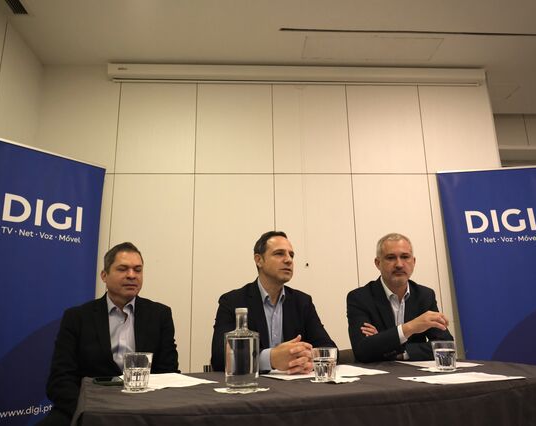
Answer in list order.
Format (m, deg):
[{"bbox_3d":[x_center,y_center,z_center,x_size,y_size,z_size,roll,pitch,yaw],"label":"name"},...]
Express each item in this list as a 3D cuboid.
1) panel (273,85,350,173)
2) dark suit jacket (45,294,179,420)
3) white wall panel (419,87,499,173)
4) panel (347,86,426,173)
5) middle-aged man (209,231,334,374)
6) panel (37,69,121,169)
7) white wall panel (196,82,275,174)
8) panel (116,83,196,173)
[{"bbox_3d":[0.379,-0.799,3.781,0.667,0.958,0.035,0,-14,-3],"label":"panel"},{"bbox_3d":[-0.640,0.620,1.745,0.570,0.570,0.380,4,-14,-20],"label":"dark suit jacket"},{"bbox_3d":[1.711,-0.805,3.848,0.667,0.958,0.035,0,-14,-3],"label":"white wall panel"},{"bbox_3d":[1.045,-0.802,3.815,0.667,0.958,0.035,0,-14,-3],"label":"panel"},{"bbox_3d":[0.036,0.702,1.748,0.570,1.320,0.720,3,-14,-17],"label":"middle-aged man"},{"bbox_3d":[-1.635,-0.814,3.687,0.697,1.006,0.035,0,-14,-3],"label":"panel"},{"bbox_3d":[-0.287,-0.796,3.748,0.667,0.958,0.035,0,-14,-3],"label":"white wall panel"},{"bbox_3d":[-0.954,-0.793,3.715,0.667,0.958,0.035,0,-14,-3],"label":"panel"}]

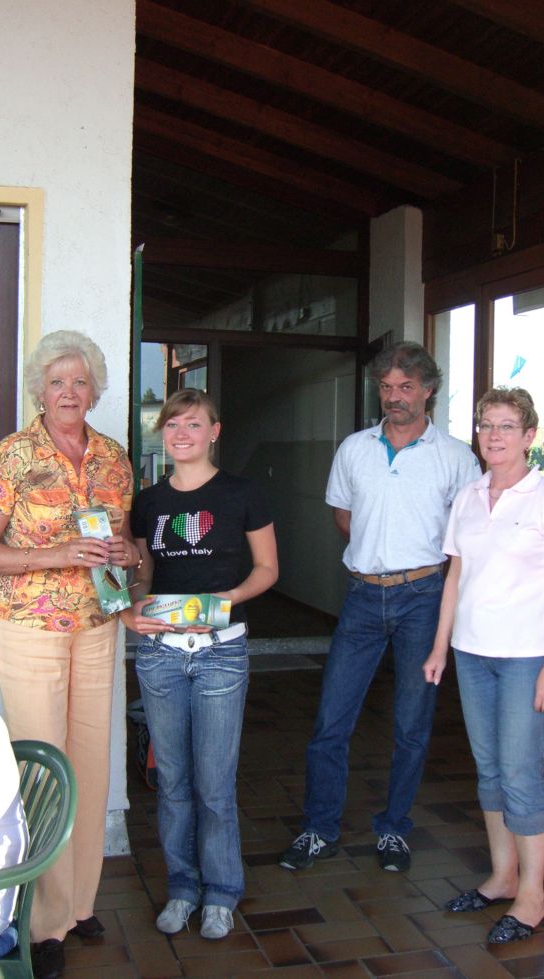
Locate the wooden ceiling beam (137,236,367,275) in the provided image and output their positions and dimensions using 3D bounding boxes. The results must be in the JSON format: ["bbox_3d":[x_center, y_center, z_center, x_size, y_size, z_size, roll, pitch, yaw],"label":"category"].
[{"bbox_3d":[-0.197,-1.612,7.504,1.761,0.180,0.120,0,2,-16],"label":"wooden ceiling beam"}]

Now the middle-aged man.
[{"bbox_3d":[0.380,0.391,3.864,0.620,1.839,0.450,1,2,22],"label":"middle-aged man"}]

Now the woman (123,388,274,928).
[{"bbox_3d":[-0.225,0.509,3.293,0.480,1.616,0.370,1,2,-3],"label":"woman"}]

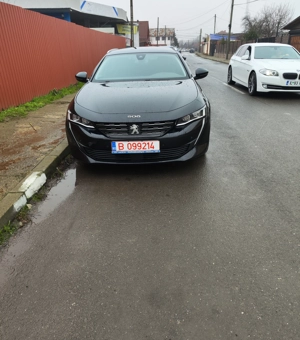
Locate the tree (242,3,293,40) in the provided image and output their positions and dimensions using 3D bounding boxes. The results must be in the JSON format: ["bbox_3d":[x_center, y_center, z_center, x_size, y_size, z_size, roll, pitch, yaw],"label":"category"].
[{"bbox_3d":[13.271,-16.183,32.344,5.900,5.792,5.500,7,25,19],"label":"tree"}]

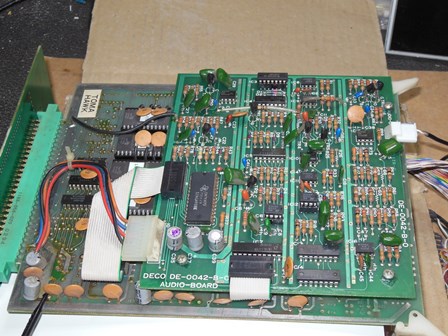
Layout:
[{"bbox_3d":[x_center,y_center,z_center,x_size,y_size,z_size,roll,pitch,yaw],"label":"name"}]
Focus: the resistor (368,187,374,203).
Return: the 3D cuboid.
[{"bbox_3d":[0.082,0.015,0.360,0.002,0.002,0.007,1,49,6],"label":"resistor"}]

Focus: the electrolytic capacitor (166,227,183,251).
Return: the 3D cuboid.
[{"bbox_3d":[-0.026,0.038,0.345,0.008,0.011,0.008,1,49,6],"label":"electrolytic capacitor"}]

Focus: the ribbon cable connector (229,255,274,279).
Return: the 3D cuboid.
[{"bbox_3d":[0.014,0.052,0.333,0.022,0.007,0.012,1,52,6],"label":"ribbon cable connector"}]

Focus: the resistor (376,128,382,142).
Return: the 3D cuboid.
[{"bbox_3d":[0.093,-0.020,0.390,0.002,0.002,0.007,1,49,6],"label":"resistor"}]

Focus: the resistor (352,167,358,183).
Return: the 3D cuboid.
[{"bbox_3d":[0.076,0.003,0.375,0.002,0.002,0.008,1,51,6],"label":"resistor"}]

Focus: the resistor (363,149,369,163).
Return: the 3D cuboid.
[{"bbox_3d":[0.084,-0.008,0.382,0.003,0.003,0.007,1,52,6],"label":"resistor"}]

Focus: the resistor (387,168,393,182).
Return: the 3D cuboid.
[{"bbox_3d":[0.095,0.004,0.370,0.003,0.003,0.008,1,48,6],"label":"resistor"}]

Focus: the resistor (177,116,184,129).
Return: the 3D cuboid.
[{"bbox_3d":[-0.028,-0.029,0.408,0.003,0.003,0.007,1,52,6],"label":"resistor"}]

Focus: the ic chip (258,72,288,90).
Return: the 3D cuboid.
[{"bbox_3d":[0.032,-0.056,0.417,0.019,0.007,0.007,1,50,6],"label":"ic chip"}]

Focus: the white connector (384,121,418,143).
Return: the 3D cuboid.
[{"bbox_3d":[0.105,-0.021,0.383,0.018,0.007,0.012,1,50,6],"label":"white connector"}]

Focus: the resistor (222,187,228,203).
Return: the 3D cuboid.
[{"bbox_3d":[0.000,0.015,0.368,0.002,0.002,0.007,1,49,6],"label":"resistor"}]

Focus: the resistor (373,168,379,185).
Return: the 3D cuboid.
[{"bbox_3d":[0.088,0.004,0.373,0.003,0.003,0.008,1,52,6],"label":"resistor"}]

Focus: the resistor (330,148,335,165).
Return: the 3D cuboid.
[{"bbox_3d":[0.063,-0.006,0.377,0.003,0.003,0.008,1,50,6],"label":"resistor"}]

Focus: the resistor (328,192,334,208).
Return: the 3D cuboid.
[{"bbox_3d":[0.060,0.017,0.360,0.002,0.002,0.007,1,49,6],"label":"resistor"}]

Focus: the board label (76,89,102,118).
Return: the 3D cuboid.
[{"bbox_3d":[-0.092,-0.044,0.445,0.012,0.001,0.028,1,49,4],"label":"board label"}]

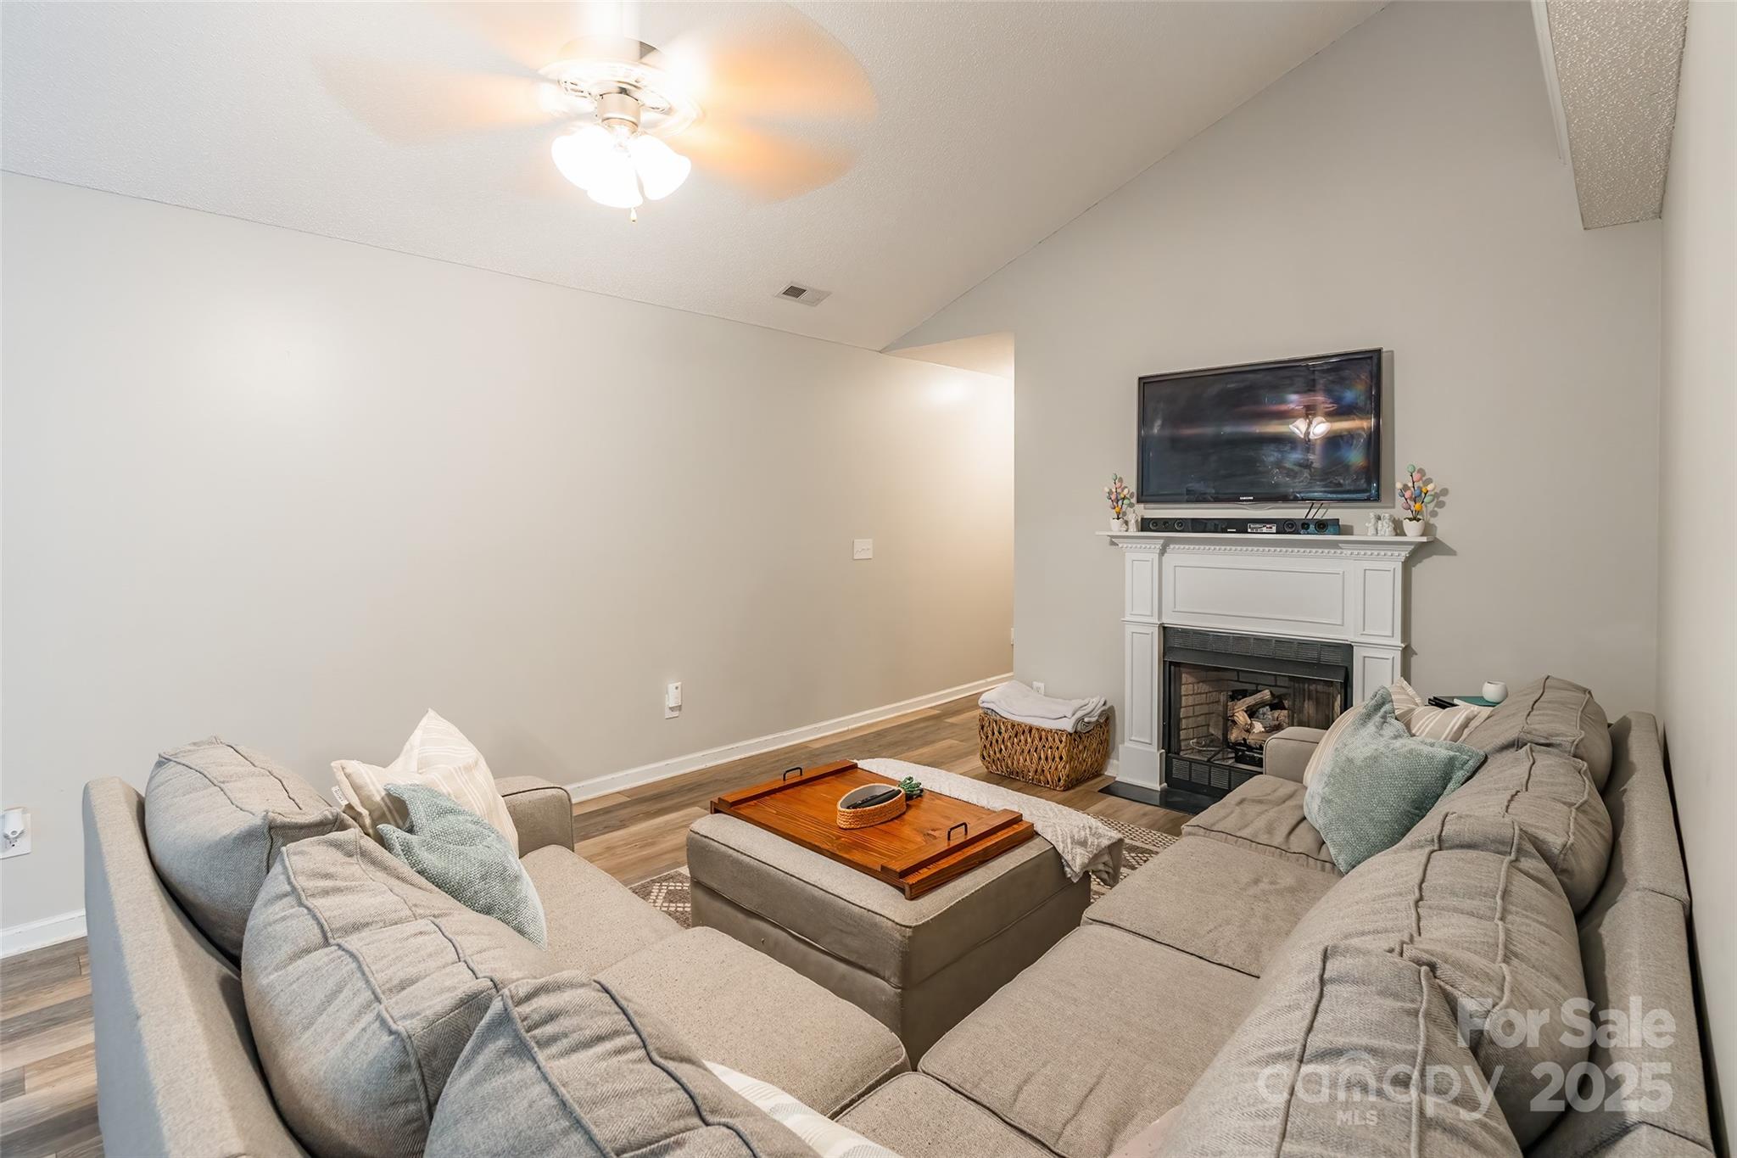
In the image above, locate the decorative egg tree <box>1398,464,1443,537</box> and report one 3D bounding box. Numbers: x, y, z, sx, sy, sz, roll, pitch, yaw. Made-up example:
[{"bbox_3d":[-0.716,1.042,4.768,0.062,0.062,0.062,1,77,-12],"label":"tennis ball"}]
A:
[{"bbox_3d":[2.251,-0.319,3.169,0.135,0.298,0.135,-5,6,-45],"label":"decorative egg tree"}]

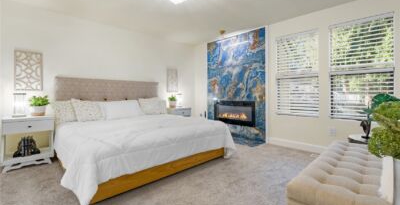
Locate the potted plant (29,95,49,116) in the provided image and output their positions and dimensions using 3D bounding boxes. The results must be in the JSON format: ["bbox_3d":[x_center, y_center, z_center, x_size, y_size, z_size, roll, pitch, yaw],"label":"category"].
[{"bbox_3d":[-2.455,0.042,2.714,0.224,0.310,0.224,-2,3,-43],"label":"potted plant"}]

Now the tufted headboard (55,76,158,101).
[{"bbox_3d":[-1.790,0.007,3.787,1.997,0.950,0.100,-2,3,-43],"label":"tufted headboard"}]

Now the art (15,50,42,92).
[{"bbox_3d":[-2.789,-0.511,2.901,0.340,0.645,0.030,-2,3,-43],"label":"art"}]

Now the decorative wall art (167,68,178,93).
[{"bbox_3d":[-0.742,-0.586,4.816,0.350,0.640,0.030,-2,3,-43],"label":"decorative wall art"}]

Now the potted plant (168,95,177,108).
[{"bbox_3d":[-0.673,-0.036,4.381,0.220,0.320,0.220,0,2,0],"label":"potted plant"}]

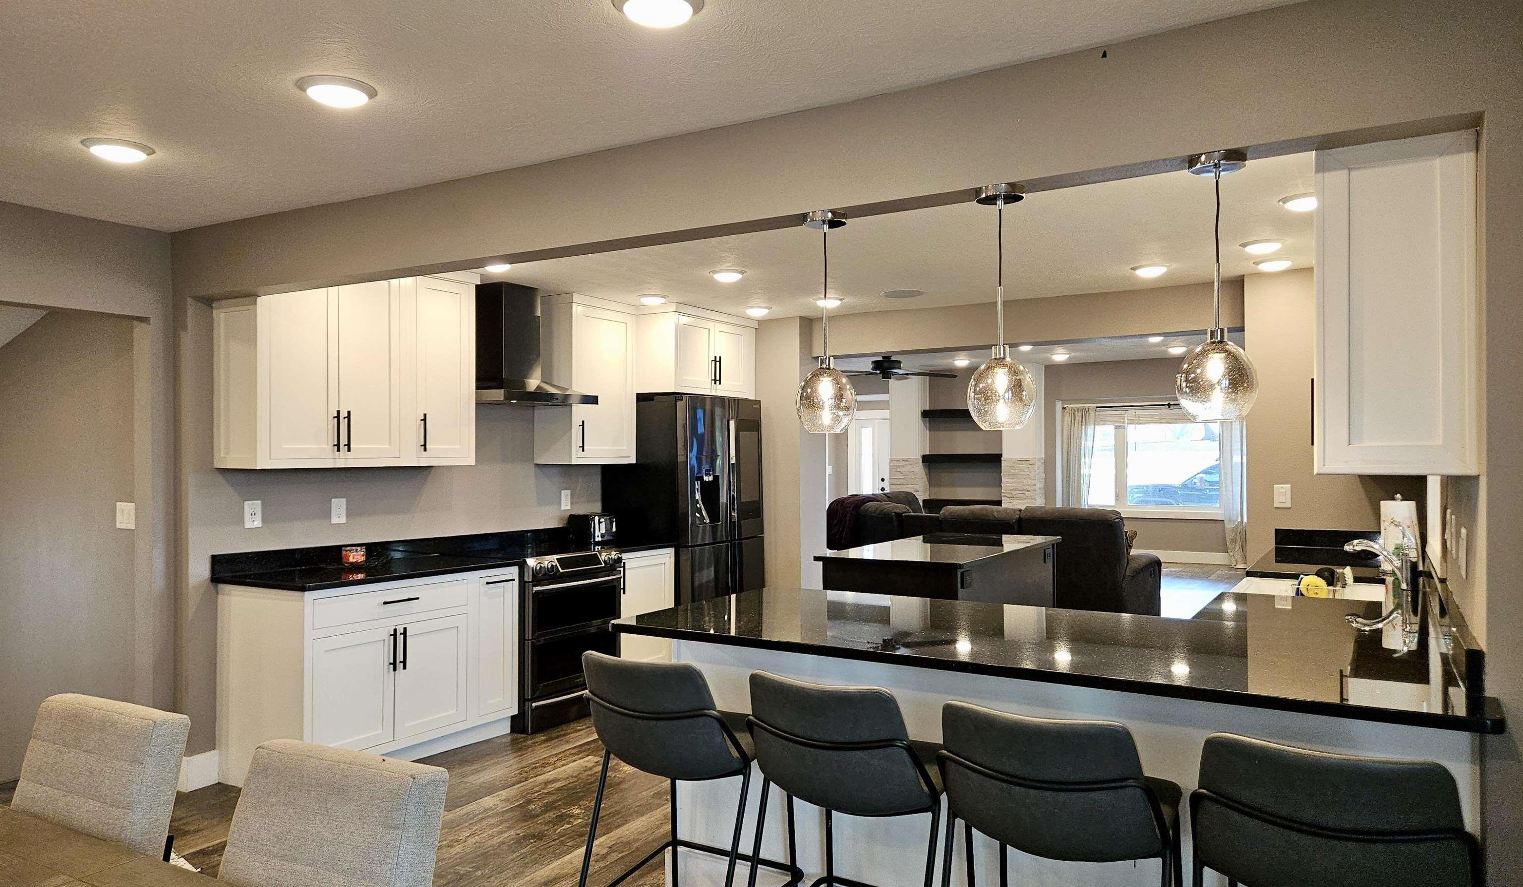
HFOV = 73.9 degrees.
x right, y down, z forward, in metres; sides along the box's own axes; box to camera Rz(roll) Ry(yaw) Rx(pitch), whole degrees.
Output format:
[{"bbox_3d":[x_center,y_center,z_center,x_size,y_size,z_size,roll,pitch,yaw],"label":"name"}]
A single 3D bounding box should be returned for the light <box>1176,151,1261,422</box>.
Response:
[{"bbox_3d":[1.048,-0.343,2.327,0.177,0.615,0.177,-1,-1,31],"label":"light"}]

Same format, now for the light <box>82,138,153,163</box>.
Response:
[{"bbox_3d":[-2.030,-0.921,3.203,0.200,0.035,0.200,-1,-1,31],"label":"light"}]

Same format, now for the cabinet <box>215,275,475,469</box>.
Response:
[{"bbox_3d":[-1.973,-0.401,4.954,0.333,1.030,1.222,-1,-1,32],"label":"cabinet"}]

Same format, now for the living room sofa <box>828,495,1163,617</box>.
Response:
[{"bbox_3d":[2.140,1.048,9.615,3.407,1.053,3.226,-1,-1,32],"label":"living room sofa"}]

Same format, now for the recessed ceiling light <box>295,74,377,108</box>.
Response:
[{"bbox_3d":[-1.153,-0.948,2.751,0.205,0.028,0.205,0,-1,0],"label":"recessed ceiling light"}]

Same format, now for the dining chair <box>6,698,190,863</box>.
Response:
[{"bbox_3d":[-1.614,1.046,2.144,0.455,0.880,0.580,-1,-1,27],"label":"dining chair"}]

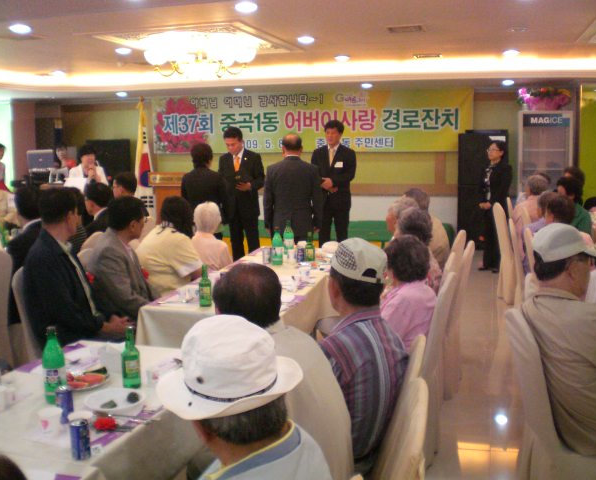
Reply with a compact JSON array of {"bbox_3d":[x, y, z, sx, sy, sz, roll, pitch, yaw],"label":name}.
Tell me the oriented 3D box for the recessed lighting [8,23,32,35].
[{"bbox_3d":[-2.397,-1.840,6.062,0.190,0.045,0.190,2,9,16],"label":"recessed lighting"}]

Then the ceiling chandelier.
[{"bbox_3d":[-1.022,-1.872,7.327,1.200,0.358,1.200,1,8,14],"label":"ceiling chandelier"}]

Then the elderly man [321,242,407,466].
[{"bbox_3d":[0.075,0.586,2.710,0.720,1.220,0.500,6,10,41],"label":"elderly man"}]

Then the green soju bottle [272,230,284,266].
[{"bbox_3d":[-0.139,0.051,4.871,0.076,0.254,0.076,0,7,0],"label":"green soju bottle"}]

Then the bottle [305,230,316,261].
[{"bbox_3d":[0.088,0.042,5.002,0.065,0.215,0.065,2,9,16],"label":"bottle"}]

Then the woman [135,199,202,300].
[{"bbox_3d":[-0.794,0.332,4.674,0.680,1.240,0.500,-8,11,-41],"label":"woman"}]

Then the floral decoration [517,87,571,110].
[{"bbox_3d":[3.407,-1.964,9.750,0.740,0.340,0.420,1,8,14],"label":"floral decoration"}]

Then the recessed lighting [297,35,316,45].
[{"bbox_3d":[0.083,-1.982,6.884,0.175,0.045,0.175,2,9,16],"label":"recessed lighting"}]

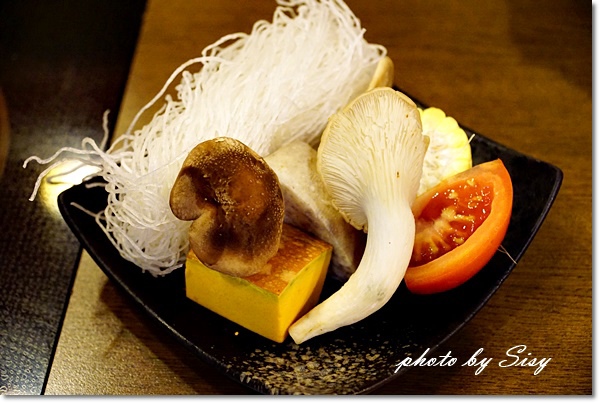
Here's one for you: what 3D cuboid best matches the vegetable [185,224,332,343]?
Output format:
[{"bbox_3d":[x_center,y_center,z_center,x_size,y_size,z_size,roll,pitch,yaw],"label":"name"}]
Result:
[{"bbox_3d":[-0.018,0.033,0.510,0.051,0.025,0.042,22,41,26],"label":"vegetable"}]

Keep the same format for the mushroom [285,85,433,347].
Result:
[{"bbox_3d":[0.028,0.009,0.506,0.048,0.036,0.117,13,78,7],"label":"mushroom"}]

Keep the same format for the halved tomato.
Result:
[{"bbox_3d":[0.073,0.012,0.517,0.039,0.035,0.068,40,73,0],"label":"halved tomato"}]

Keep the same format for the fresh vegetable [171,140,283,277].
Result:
[{"bbox_3d":[-0.033,0.002,0.512,0.051,0.028,0.061,-5,68,-9],"label":"fresh vegetable"}]

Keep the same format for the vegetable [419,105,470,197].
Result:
[{"bbox_3d":[0.065,-0.019,0.553,0.046,0.034,0.046,-3,69,8],"label":"vegetable"}]

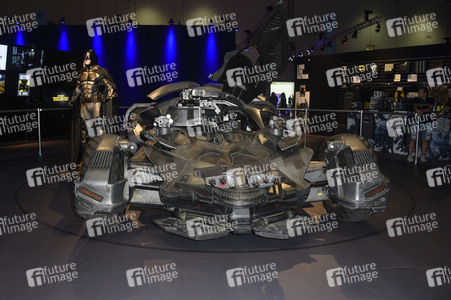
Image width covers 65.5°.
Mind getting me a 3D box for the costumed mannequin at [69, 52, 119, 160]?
[{"bbox_3d":[-2.277,-0.610,6.137,0.830,2.100,0.580,2,9,5],"label":"costumed mannequin"}]

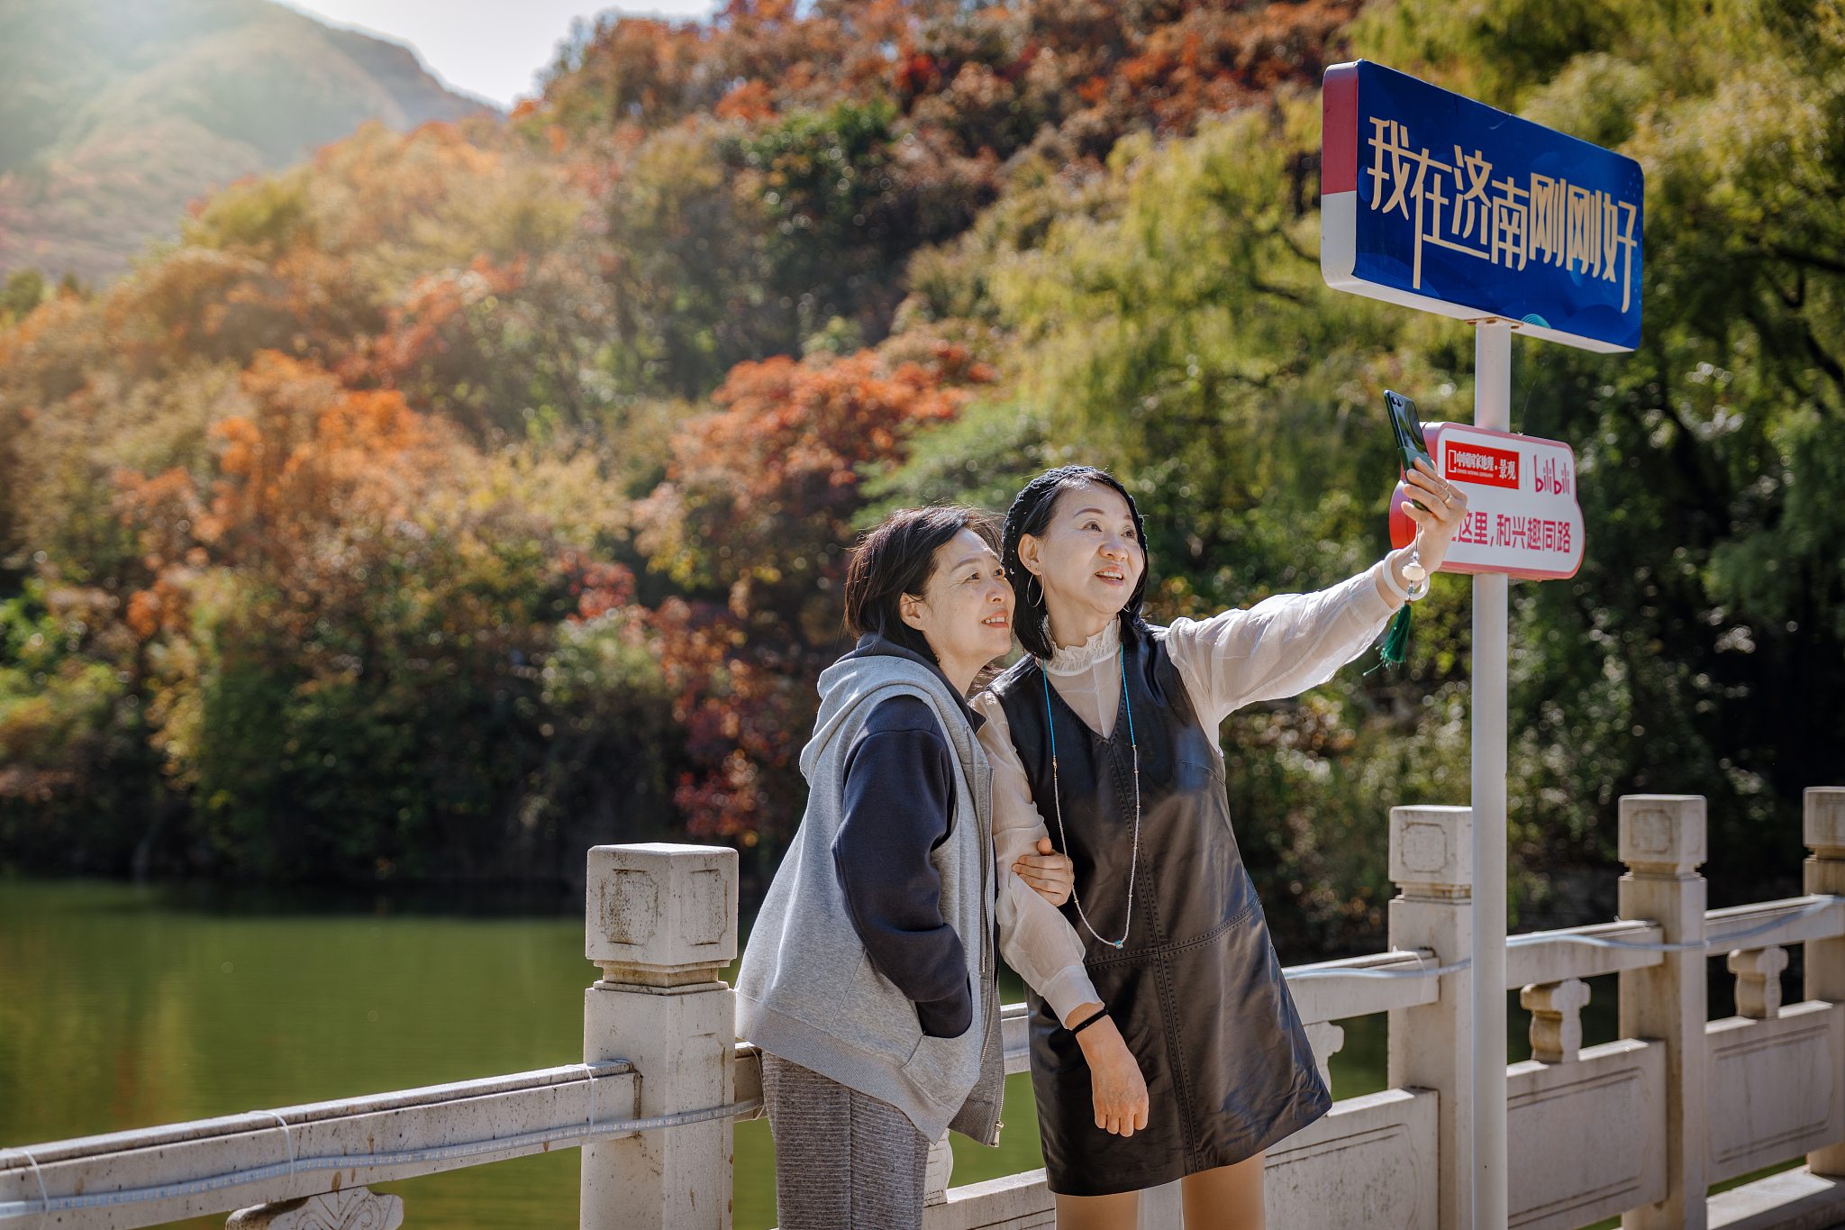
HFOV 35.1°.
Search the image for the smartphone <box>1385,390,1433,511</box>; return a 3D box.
[{"bbox_3d":[0.620,-0.202,3.688,0.009,0.158,0.075,-21,-20,31],"label":"smartphone"}]

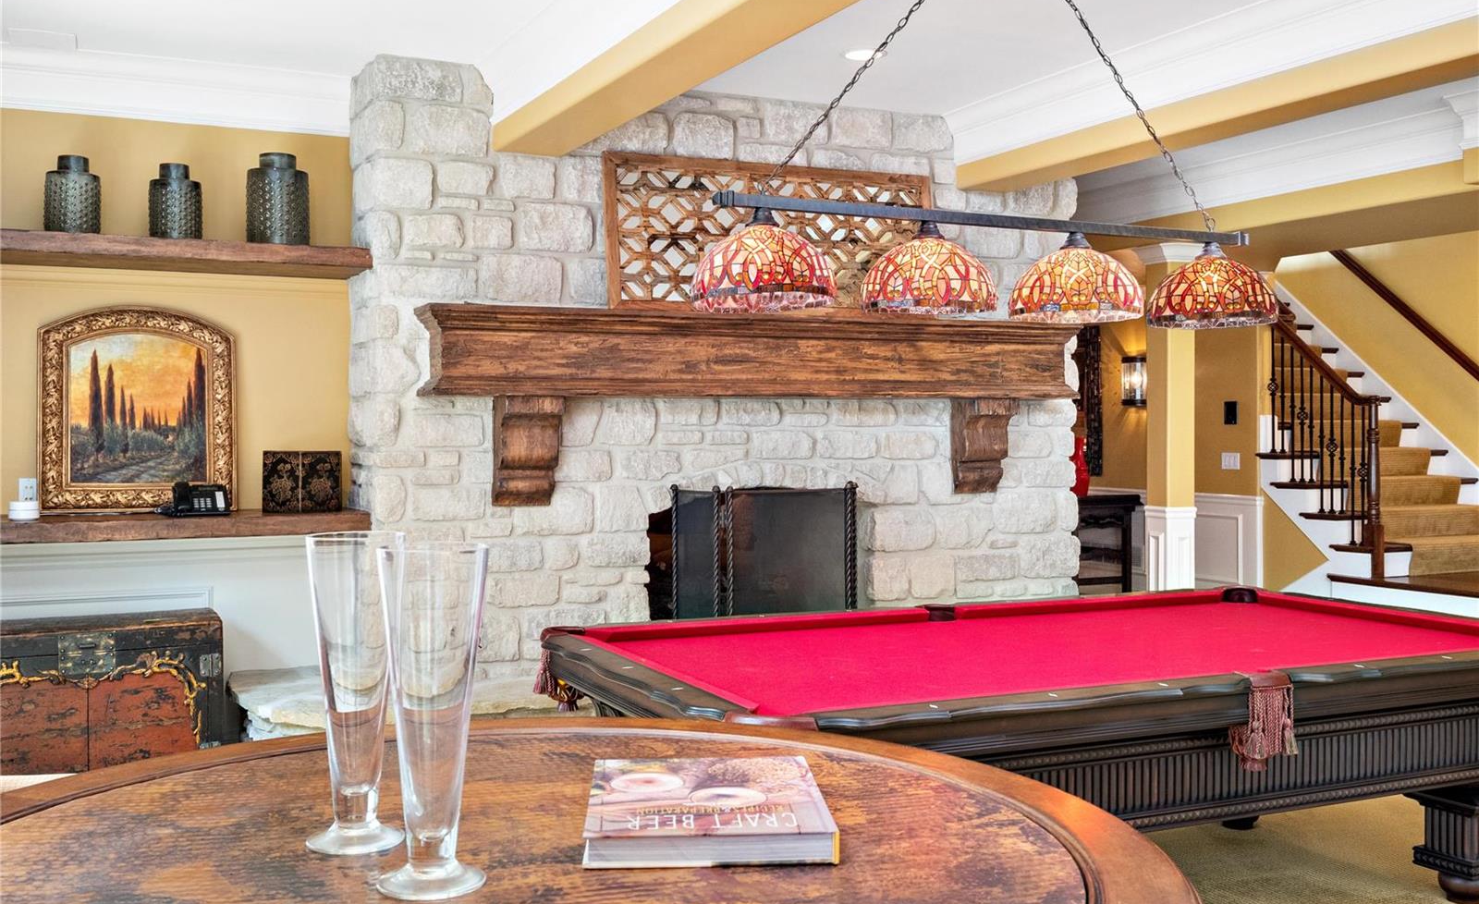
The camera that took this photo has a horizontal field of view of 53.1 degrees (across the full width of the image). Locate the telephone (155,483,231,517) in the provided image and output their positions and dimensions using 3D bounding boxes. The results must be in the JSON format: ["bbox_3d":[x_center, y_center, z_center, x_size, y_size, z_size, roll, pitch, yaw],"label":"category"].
[{"bbox_3d":[-2.260,0.197,6.178,0.245,0.142,0.190,0,1,-25],"label":"telephone"}]

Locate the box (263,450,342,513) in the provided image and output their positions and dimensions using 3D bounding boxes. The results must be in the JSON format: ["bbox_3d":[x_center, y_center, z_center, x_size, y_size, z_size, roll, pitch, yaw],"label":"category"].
[{"bbox_3d":[-1.883,0.127,6.364,0.320,0.263,0.140,0,1,-25],"label":"box"}]

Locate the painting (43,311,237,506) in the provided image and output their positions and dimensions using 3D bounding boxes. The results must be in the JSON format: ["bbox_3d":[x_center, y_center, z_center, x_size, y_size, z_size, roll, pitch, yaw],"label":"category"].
[{"bbox_3d":[-2.517,-0.177,6.195,0.767,0.862,0.070,0,1,-25],"label":"painting"}]

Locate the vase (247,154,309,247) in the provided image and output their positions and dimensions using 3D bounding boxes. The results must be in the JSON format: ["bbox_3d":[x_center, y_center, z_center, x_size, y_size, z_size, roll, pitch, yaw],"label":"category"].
[{"bbox_3d":[-1.926,-1.050,6.170,0.257,0.404,0.257,0,1,-25],"label":"vase"}]

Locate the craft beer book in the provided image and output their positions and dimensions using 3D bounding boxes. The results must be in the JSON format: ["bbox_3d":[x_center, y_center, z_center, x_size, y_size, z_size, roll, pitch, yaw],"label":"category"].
[{"bbox_3d":[-0.028,0.297,1.242,0.193,0.024,0.258,0,1,-3],"label":"craft beer book"}]

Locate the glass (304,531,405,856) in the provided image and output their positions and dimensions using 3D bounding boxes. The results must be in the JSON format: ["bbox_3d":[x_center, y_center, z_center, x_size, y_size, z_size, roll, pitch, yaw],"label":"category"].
[{"bbox_3d":[-0.305,0.188,1.174,0.077,0.244,0.077,0,1,-25],"label":"glass"}]

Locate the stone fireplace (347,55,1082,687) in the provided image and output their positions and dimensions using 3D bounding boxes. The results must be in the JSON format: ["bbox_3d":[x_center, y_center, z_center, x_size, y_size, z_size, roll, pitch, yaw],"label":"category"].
[{"bbox_3d":[0.055,-0.319,7.042,3.610,2.680,0.770,0,1,-25],"label":"stone fireplace"}]

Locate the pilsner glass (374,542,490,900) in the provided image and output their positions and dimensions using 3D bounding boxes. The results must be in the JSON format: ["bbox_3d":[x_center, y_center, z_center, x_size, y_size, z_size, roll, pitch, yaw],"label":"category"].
[{"bbox_3d":[-0.222,0.190,1.066,0.079,0.244,0.079,0,1,-25],"label":"pilsner glass"}]

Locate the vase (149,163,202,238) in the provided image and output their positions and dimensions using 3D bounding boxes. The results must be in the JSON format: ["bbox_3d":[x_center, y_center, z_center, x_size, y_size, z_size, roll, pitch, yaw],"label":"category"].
[{"bbox_3d":[-2.288,-1.008,6.001,0.205,0.326,0.205,0,1,-25],"label":"vase"}]

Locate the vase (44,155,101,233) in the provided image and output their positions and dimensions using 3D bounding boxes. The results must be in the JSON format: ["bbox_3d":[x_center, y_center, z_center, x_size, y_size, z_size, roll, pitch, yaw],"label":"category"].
[{"bbox_3d":[-2.632,-1.007,5.840,0.204,0.329,0.204,0,1,-25],"label":"vase"}]

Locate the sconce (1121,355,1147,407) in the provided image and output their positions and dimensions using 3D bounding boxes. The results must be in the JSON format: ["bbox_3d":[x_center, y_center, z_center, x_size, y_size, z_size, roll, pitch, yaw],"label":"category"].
[{"bbox_3d":[2.871,-0.508,10.662,0.150,0.383,0.230,0,1,-25],"label":"sconce"}]

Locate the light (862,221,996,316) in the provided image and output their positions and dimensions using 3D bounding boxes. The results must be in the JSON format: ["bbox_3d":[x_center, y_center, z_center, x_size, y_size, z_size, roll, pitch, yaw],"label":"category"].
[{"bbox_3d":[0.516,-0.508,4.024,0.366,0.242,0.366,0,1,0],"label":"light"}]

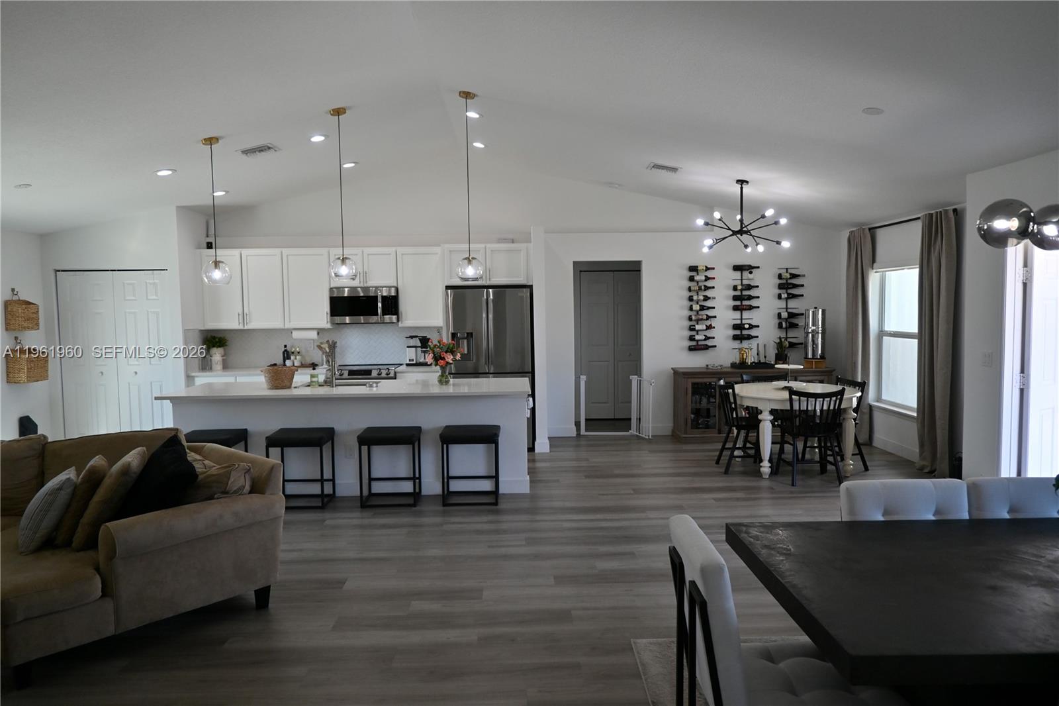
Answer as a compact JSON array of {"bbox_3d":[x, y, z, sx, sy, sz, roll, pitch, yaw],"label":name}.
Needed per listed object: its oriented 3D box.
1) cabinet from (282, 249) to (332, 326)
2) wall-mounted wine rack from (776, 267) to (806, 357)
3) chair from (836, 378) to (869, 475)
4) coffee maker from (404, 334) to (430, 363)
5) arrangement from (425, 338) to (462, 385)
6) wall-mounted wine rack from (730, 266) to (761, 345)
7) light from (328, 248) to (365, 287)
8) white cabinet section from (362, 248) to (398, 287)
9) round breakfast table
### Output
[{"bbox_3d":[-2.514,-0.740,8.124,0.525,0.900,0.330,-1,4,-1],"label":"cabinet"},{"bbox_3d":[3.104,-0.494,8.394,0.350,1.080,0.120,-1,4,0],"label":"wall-mounted wine rack"},{"bbox_3d":[2.925,0.675,6.794,0.480,0.840,0.470,-1,4,-7],"label":"chair"},{"bbox_3d":[-1.282,-0.027,8.191,0.290,0.350,0.190,-1,4,-1],"label":"coffee maker"},{"bbox_3d":[-0.748,0.074,6.109,0.310,0.410,0.300,-1,4,-1],"label":"arrangement"},{"bbox_3d":[2.567,-0.562,8.386,0.345,0.980,0.120,-1,4,0],"label":"wall-mounted wine rack"},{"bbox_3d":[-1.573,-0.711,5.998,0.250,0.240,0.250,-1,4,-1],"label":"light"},{"bbox_3d":[-1.719,-0.999,8.274,0.394,0.451,0.330,-1,4,-1],"label":"white cabinet section"},{"bbox_3d":[2.506,0.728,6.763,1.210,0.755,1.210,-1,4,0],"label":"round breakfast table"}]

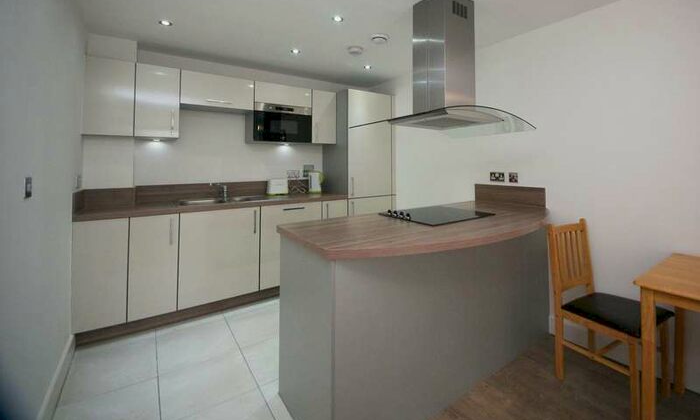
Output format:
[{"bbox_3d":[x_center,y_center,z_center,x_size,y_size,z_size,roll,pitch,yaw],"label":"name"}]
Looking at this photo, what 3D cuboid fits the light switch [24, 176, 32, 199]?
[{"bbox_3d":[-1.219,-0.086,1.107,0.010,0.087,0.085,-5,7,-34],"label":"light switch"}]

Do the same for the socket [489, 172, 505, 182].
[{"bbox_3d":[1.295,-0.289,2.555,0.012,0.085,0.143,-5,7,-34],"label":"socket"}]

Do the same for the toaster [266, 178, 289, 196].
[{"bbox_3d":[-0.742,-0.234,3.009,0.210,0.176,0.164,-5,7,-34],"label":"toaster"}]

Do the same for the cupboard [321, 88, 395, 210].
[{"bbox_3d":[0.071,-0.323,3.426,0.619,2.006,0.583,-5,7,-34],"label":"cupboard"}]

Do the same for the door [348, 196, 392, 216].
[{"bbox_3d":[0.234,0.220,3.205,0.595,0.715,0.020,-6,10,-34],"label":"door"}]

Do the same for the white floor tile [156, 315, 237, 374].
[{"bbox_3d":[-1.094,0.930,2.068,0.471,0.012,0.461,-5,7,-34],"label":"white floor tile"}]

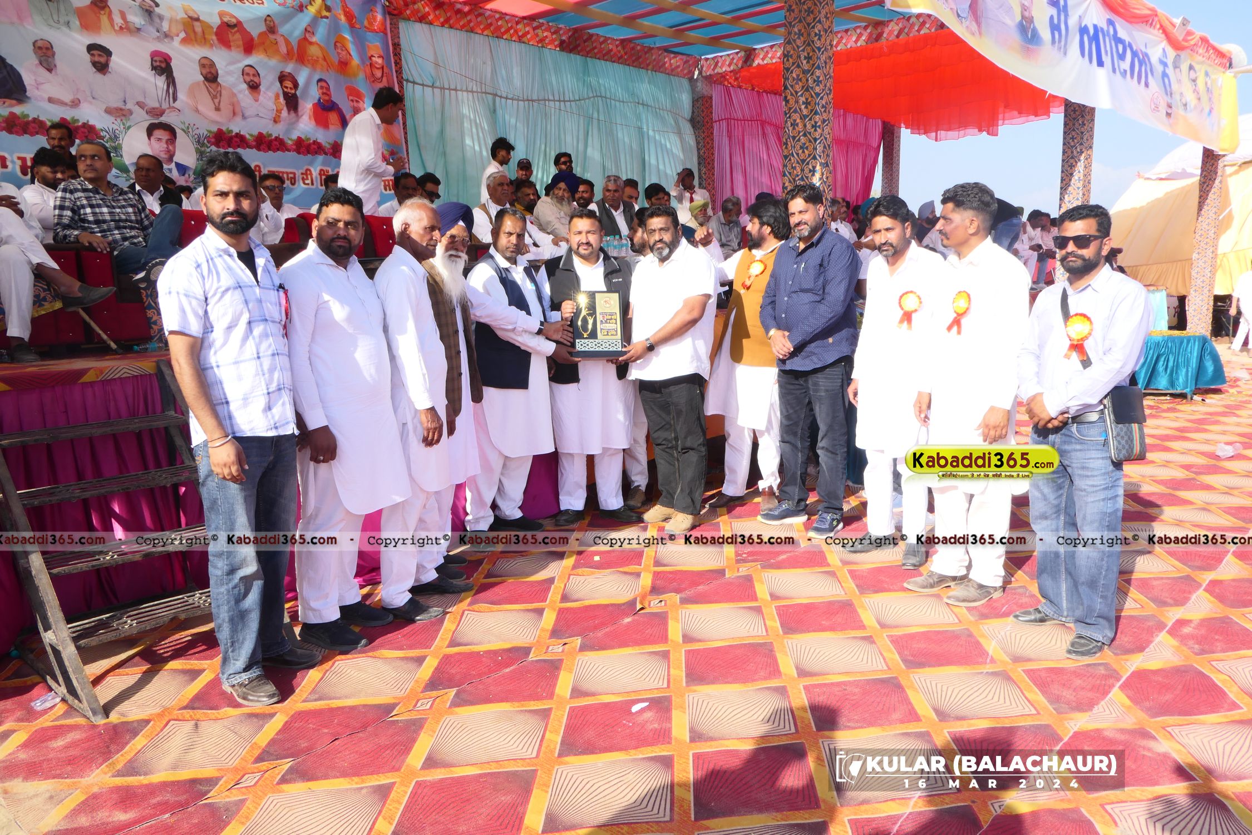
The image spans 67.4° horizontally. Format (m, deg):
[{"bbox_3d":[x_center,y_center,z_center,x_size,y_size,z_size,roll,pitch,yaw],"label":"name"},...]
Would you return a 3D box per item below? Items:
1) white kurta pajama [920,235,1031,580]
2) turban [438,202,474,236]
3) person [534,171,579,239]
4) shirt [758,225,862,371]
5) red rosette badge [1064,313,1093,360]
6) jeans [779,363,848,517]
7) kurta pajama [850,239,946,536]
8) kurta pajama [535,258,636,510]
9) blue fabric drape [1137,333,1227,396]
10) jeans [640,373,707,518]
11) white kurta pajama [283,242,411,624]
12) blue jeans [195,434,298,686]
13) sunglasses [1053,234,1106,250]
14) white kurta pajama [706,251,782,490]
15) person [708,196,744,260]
[{"bbox_3d":[1.555,-0.043,4.200,0.410,1.480,0.520,-5,10,-23],"label":"white kurta pajama"},{"bbox_3d":[-0.791,-0.880,4.268,0.210,0.190,0.250,-7,12,-29],"label":"turban"},{"bbox_3d":[-0.529,-1.572,8.199,0.600,1.170,0.780,-7,12,-27],"label":"person"},{"bbox_3d":[0.998,-0.650,5.111,0.530,0.780,0.360,6,10,38],"label":"shirt"},{"bbox_3d":[1.686,-0.302,3.495,0.030,0.175,0.110,-8,11,-43],"label":"red rosette badge"},{"bbox_3d":[0.992,0.078,5.005,0.410,0.910,0.310,5,12,27],"label":"jeans"},{"bbox_3d":[1.390,-0.133,4.740,0.510,1.460,0.360,8,13,43],"label":"kurta pajama"},{"bbox_3d":[-0.198,-0.164,5.108,0.560,1.420,0.400,-1,11,0],"label":"kurta pajama"},{"bbox_3d":[5.141,-0.513,8.724,0.800,0.550,0.560,0,11,8],"label":"blue fabric drape"},{"bbox_3d":[0.260,0.093,5.248,0.400,0.920,0.290,4,9,28],"label":"jeans"},{"bbox_3d":[-1.143,0.046,3.830,0.410,1.480,0.530,4,11,24],"label":"white kurta pajama"},{"bbox_3d":[-1.365,0.420,3.400,0.310,0.910,0.390,5,11,31],"label":"blue jeans"},{"bbox_3d":[1.712,-0.657,3.531,0.150,0.050,0.147,-7,11,-40],"label":"sunglasses"},{"bbox_3d":[0.727,-0.287,5.517,0.550,1.440,0.420,6,11,40],"label":"white kurta pajama"},{"bbox_3d":[1.078,-1.772,9.744,0.560,1.070,0.780,-5,12,-22],"label":"person"}]

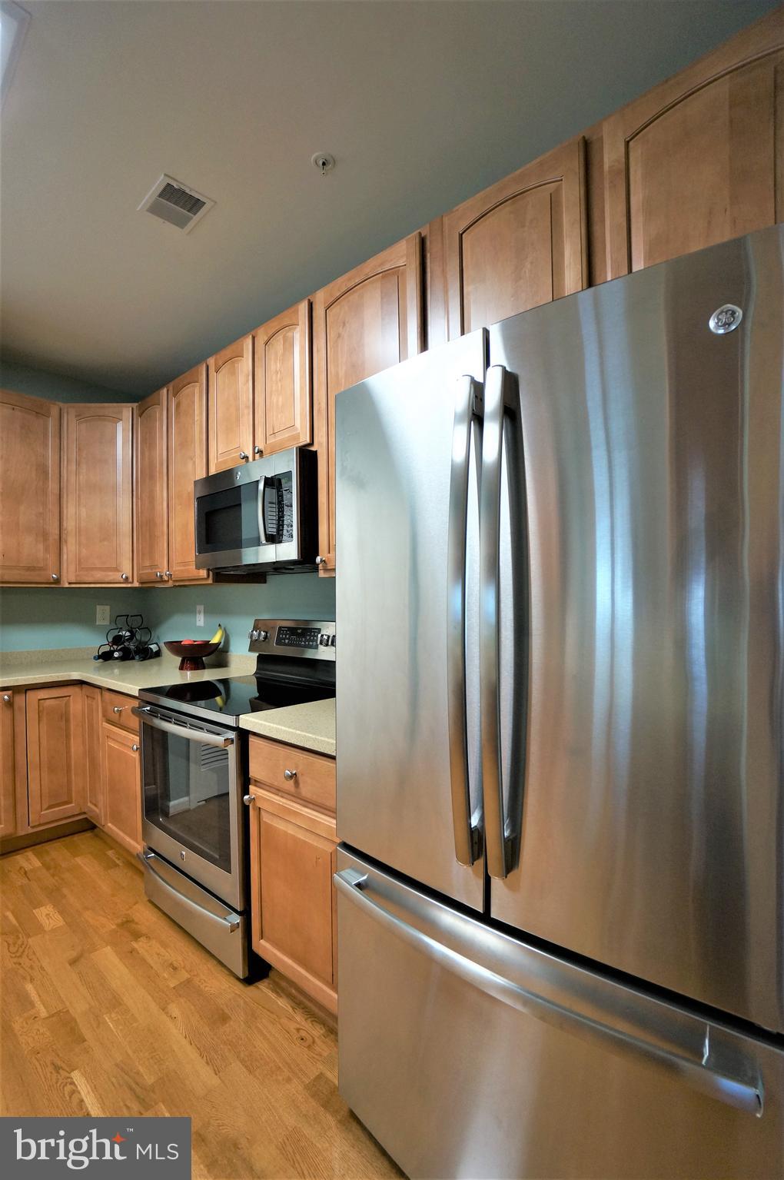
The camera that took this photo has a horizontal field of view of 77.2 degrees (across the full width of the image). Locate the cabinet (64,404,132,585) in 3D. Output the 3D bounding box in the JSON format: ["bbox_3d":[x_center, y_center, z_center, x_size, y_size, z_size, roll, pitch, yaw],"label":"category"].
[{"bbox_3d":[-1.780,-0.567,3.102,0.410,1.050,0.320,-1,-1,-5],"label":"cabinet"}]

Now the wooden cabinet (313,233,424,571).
[{"bbox_3d":[-0.084,-0.595,1.726,0.504,1.050,0.040,-1,-1,40],"label":"wooden cabinet"}]

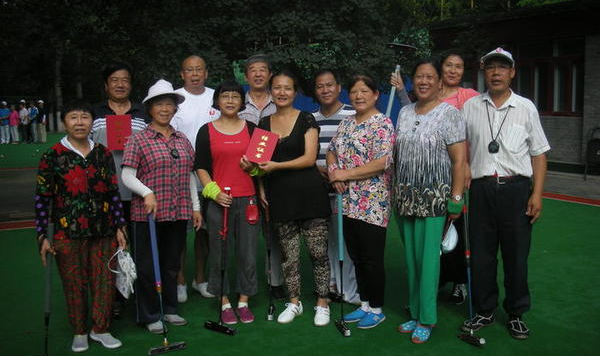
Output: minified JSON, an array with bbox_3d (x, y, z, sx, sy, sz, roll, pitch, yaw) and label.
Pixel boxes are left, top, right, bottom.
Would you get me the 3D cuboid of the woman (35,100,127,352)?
[{"bbox_3d":[-1.289,0.282,3.563,0.510,1.460,0.340,-4,8,-14],"label":"woman"}]

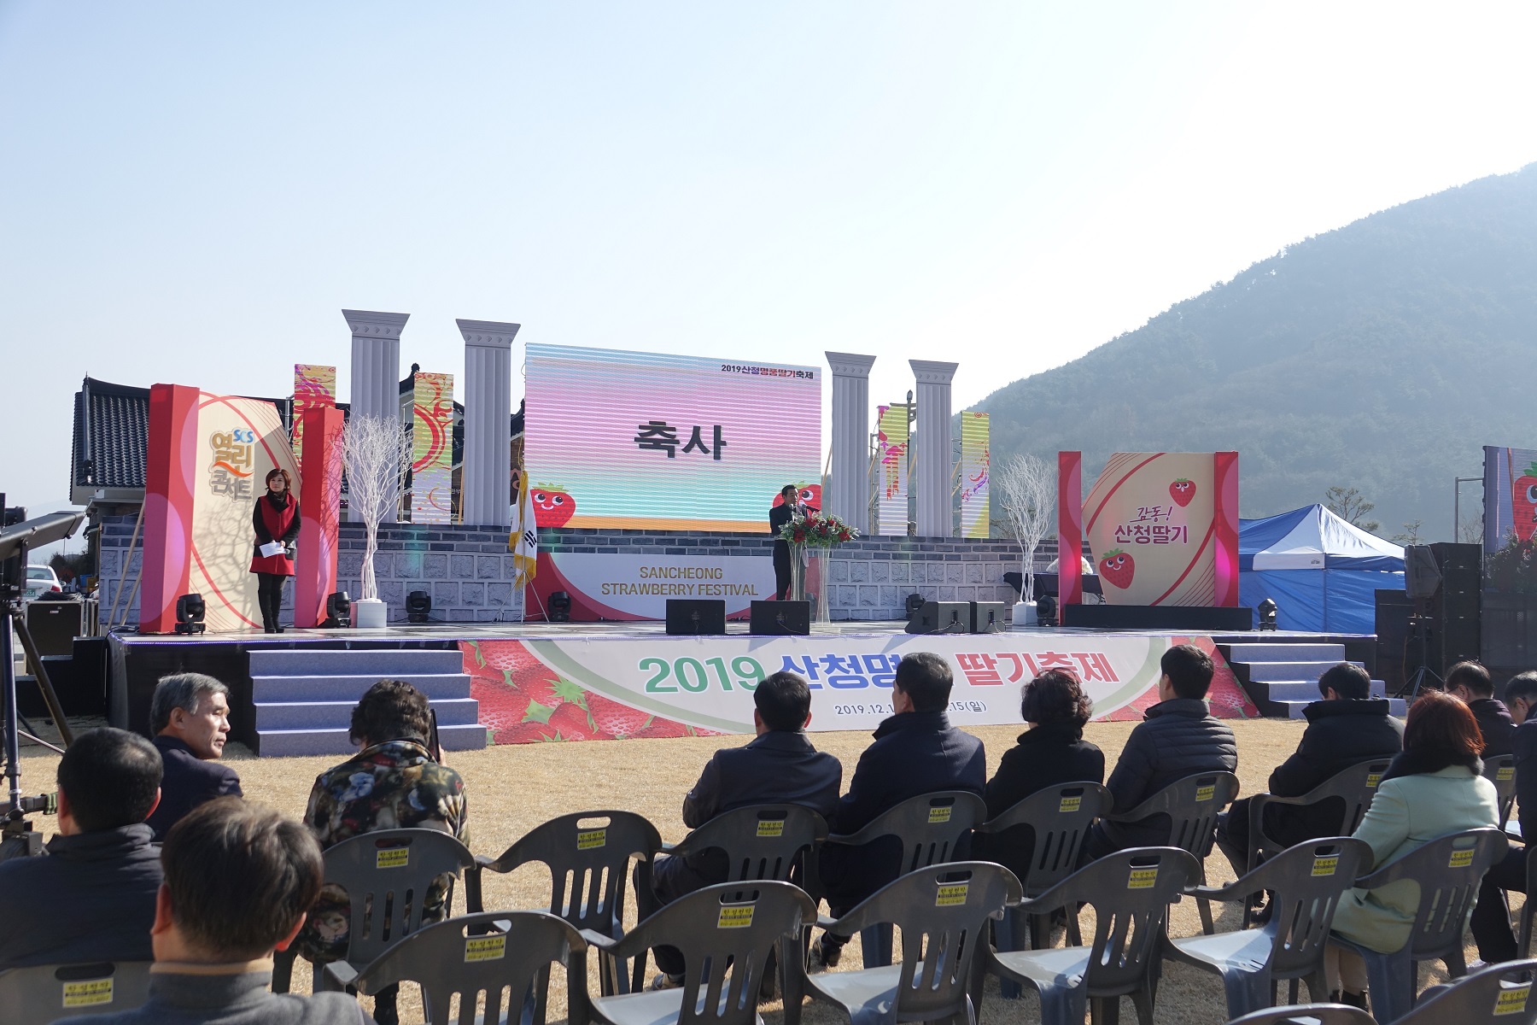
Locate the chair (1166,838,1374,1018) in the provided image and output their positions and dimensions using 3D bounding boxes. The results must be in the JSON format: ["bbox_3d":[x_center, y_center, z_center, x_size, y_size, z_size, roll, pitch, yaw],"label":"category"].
[{"bbox_3d":[1.435,1.264,4.072,0.565,0.760,0.540,2,-3,-25],"label":"chair"}]

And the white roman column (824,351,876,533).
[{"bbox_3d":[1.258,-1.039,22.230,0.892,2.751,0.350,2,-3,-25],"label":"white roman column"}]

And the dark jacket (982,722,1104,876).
[{"bbox_3d":[1.074,1.100,5.680,0.470,0.590,0.400,2,-4,-27],"label":"dark jacket"}]

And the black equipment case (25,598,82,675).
[{"bbox_3d":[-8.958,1.686,18.200,0.660,1.100,0.550,2,-3,-24],"label":"black equipment case"}]

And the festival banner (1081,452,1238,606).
[{"bbox_3d":[5.289,0.325,19.612,2.120,2.300,0.300,0,-3,-4],"label":"festival banner"}]

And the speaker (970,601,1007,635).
[{"bbox_3d":[2.413,1.228,17.005,0.500,0.360,0.620,-2,-4,42],"label":"speaker"}]

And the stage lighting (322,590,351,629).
[{"bbox_3d":[-4.949,1.117,16.663,0.340,0.440,0.320,2,-3,-23],"label":"stage lighting"}]

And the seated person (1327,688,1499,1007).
[{"bbox_3d":[1.913,1.136,4.603,0.540,1.161,0.680,2,-3,-20],"label":"seated person"}]

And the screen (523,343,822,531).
[{"bbox_3d":[-1.251,-0.993,20.850,4.600,2.500,0.150,2,-4,-27],"label":"screen"}]

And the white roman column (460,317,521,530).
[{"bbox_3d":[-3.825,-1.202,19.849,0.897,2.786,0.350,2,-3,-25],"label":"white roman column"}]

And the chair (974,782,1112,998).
[{"bbox_3d":[1.030,1.405,5.650,0.560,0.776,0.550,2,-3,-24],"label":"chair"}]

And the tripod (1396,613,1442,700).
[{"bbox_3d":[7.822,1.750,17.334,0.720,1.130,0.720,2,-3,-23],"label":"tripod"}]

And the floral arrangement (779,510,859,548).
[{"bbox_3d":[0.629,0.210,18.100,0.930,0.470,0.500,2,-4,-27],"label":"floral arrangement"}]

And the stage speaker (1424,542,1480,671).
[{"bbox_3d":[9.025,1.387,19.156,0.620,1.980,0.500,2,-3,-27],"label":"stage speaker"}]

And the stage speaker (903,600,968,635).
[{"bbox_3d":[1.796,1.113,15.400,0.450,0.350,0.560,-2,-4,38],"label":"stage speaker"}]

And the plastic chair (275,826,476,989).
[{"bbox_3d":[-1.259,1.345,4.540,0.570,0.780,0.570,2,-4,-27],"label":"plastic chair"}]

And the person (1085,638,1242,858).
[{"bbox_3d":[1.471,1.159,5.938,0.560,1.246,0.800,2,-3,-30],"label":"person"}]

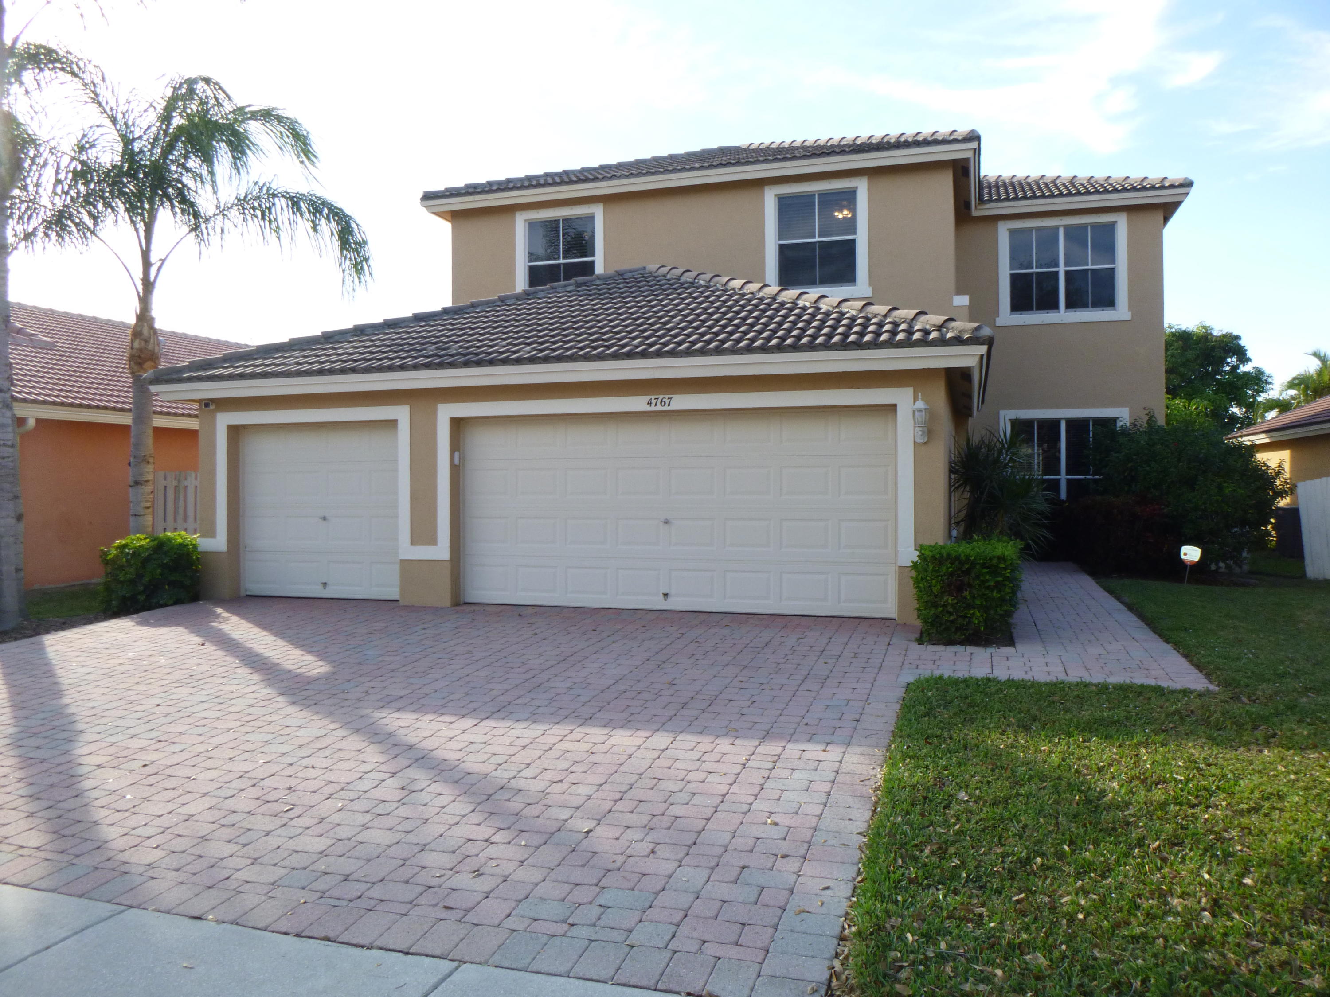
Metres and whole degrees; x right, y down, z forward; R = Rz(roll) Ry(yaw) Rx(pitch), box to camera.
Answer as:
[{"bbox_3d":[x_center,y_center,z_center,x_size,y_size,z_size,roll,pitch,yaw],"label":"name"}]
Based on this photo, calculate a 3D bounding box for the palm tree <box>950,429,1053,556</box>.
[{"bbox_3d":[3.750,0.220,10.750,1.150,1.900,1.150,0,0,17],"label":"palm tree"}]

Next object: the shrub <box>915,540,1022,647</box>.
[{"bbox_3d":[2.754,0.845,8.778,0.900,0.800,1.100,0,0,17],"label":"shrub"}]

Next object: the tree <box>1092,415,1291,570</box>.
[{"bbox_3d":[7.766,-0.100,14.238,2.650,2.250,2.400,0,0,17],"label":"tree"}]

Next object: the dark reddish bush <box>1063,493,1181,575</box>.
[{"bbox_3d":[6.542,0.500,13.937,1.300,1.080,1.700,0,0,17],"label":"dark reddish bush"}]

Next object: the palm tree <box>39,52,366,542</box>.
[{"bbox_3d":[-5.950,-2.180,12.300,4.100,6.950,4.100,0,0,17],"label":"palm tree"}]

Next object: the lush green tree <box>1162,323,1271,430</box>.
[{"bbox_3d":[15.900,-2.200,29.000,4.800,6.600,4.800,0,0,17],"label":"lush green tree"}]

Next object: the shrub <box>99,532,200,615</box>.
[{"bbox_3d":[-6.050,0.820,11.250,0.880,0.880,0.880,0,0,17],"label":"shrub"}]

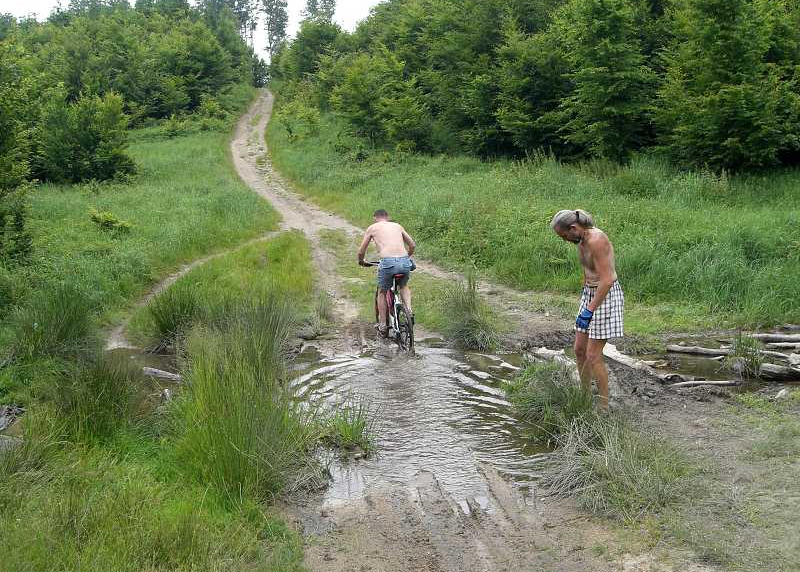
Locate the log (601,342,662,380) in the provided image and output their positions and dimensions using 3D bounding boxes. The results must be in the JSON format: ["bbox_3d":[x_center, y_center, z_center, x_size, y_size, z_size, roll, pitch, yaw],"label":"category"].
[{"bbox_3d":[2.511,0.815,9.550,0.150,0.140,0.948,-1,10,-15],"label":"log"}]

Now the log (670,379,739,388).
[{"bbox_3d":[3.047,0.984,8.750,0.735,0.050,0.060,-1,4,-16],"label":"log"}]

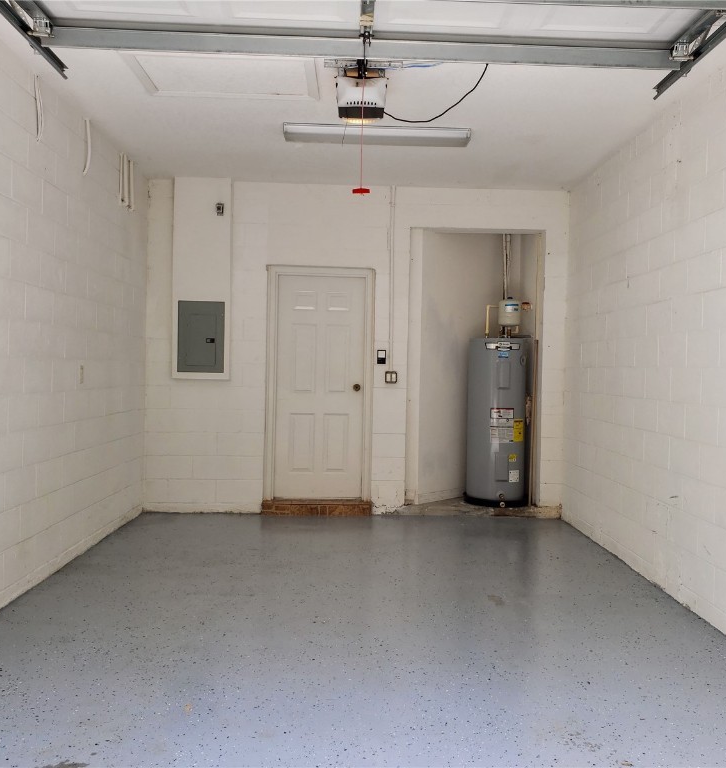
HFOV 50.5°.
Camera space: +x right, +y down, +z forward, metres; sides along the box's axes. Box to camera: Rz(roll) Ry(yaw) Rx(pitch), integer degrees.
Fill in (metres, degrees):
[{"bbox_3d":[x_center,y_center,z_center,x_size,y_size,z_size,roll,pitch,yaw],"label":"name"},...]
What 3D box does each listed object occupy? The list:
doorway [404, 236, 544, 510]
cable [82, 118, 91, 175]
[{"bbox_3d":[0.989,-0.140,6.854,1.200,2.430,0.180,1,1,-1],"label":"doorway"},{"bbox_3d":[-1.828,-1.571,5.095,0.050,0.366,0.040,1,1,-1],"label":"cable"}]

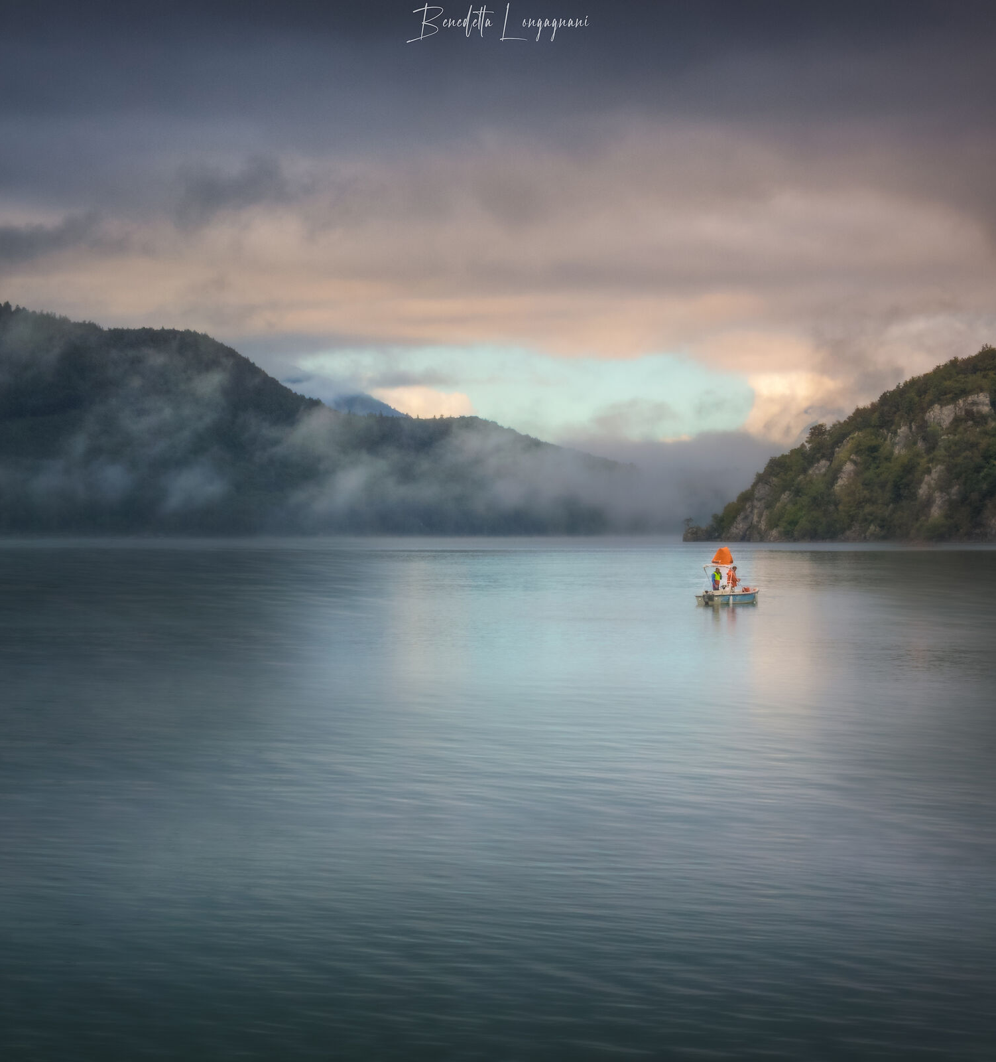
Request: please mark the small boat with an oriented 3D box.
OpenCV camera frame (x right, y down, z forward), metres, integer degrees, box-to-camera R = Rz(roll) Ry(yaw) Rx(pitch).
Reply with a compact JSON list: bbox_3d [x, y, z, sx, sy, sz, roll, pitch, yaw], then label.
[{"bbox_3d":[11.400,2.190,135.000,1.700,2.850,4.200,0,0,42],"label":"small boat"}]

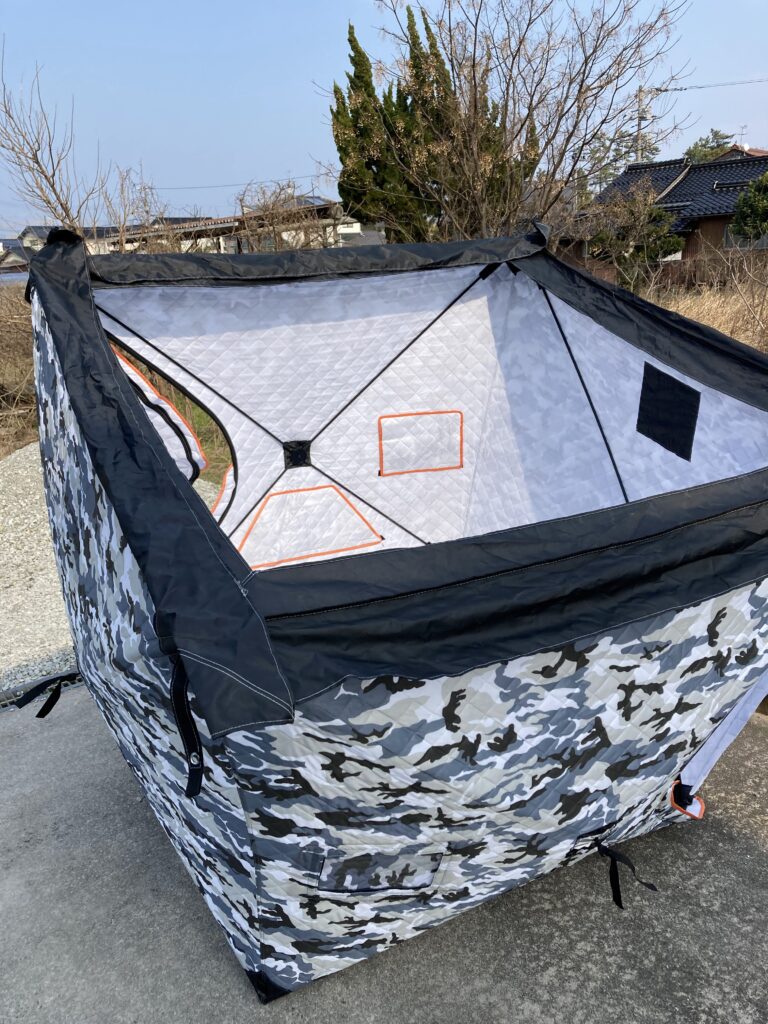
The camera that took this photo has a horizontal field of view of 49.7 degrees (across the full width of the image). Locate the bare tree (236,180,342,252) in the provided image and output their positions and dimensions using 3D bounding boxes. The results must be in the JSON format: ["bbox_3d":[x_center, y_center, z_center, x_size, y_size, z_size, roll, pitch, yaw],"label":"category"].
[{"bbox_3d":[-1.711,-4.553,15.431,1.920,3.025,1.800,0,17,0],"label":"bare tree"}]

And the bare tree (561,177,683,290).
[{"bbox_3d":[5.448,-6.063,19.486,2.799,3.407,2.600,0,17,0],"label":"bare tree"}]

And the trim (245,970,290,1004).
[{"bbox_3d":[-0.272,1.115,1.950,0.100,0.070,0.110,-9,19,-27],"label":"trim"}]

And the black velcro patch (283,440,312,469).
[{"bbox_3d":[-0.364,-0.242,3.500,0.120,0.118,0.030,-8,18,-19],"label":"black velcro patch"}]

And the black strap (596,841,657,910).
[{"bbox_3d":[0.479,0.733,1.667,0.090,0.110,0.110,-9,19,-27],"label":"black strap"}]

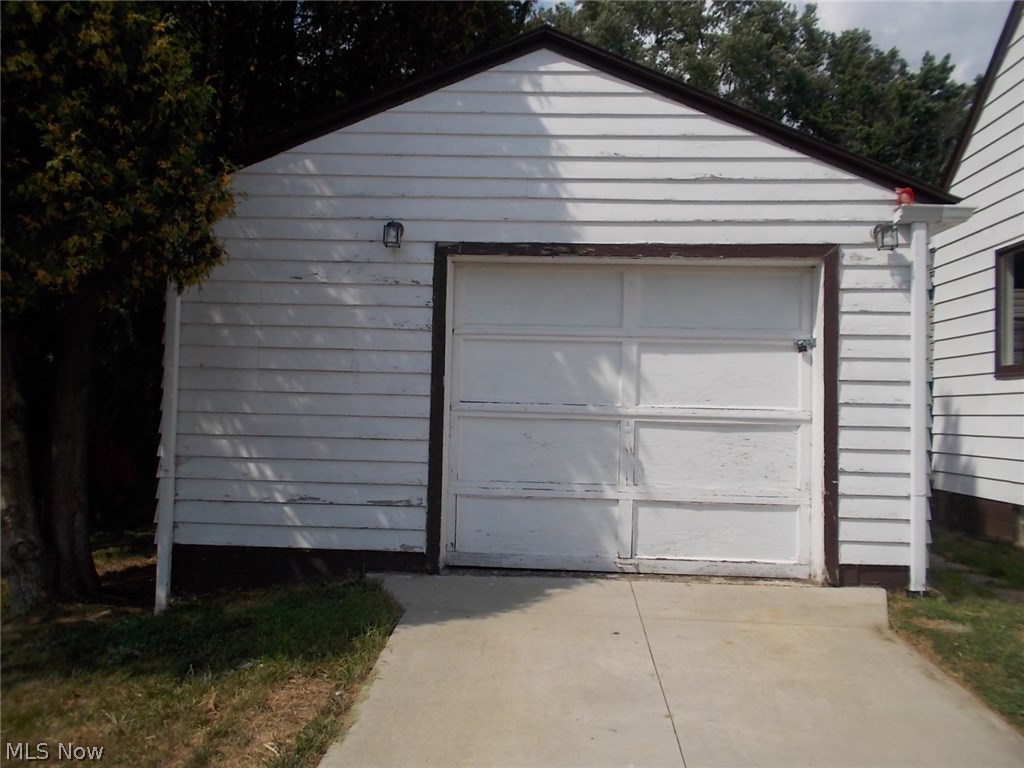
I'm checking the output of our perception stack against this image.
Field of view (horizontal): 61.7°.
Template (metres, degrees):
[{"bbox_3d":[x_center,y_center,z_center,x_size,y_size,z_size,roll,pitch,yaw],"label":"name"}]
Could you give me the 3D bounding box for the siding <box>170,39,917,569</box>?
[{"bbox_3d":[0.182,-0.567,5.716,4.850,3.372,0.120,1,-3,3],"label":"siding"}]

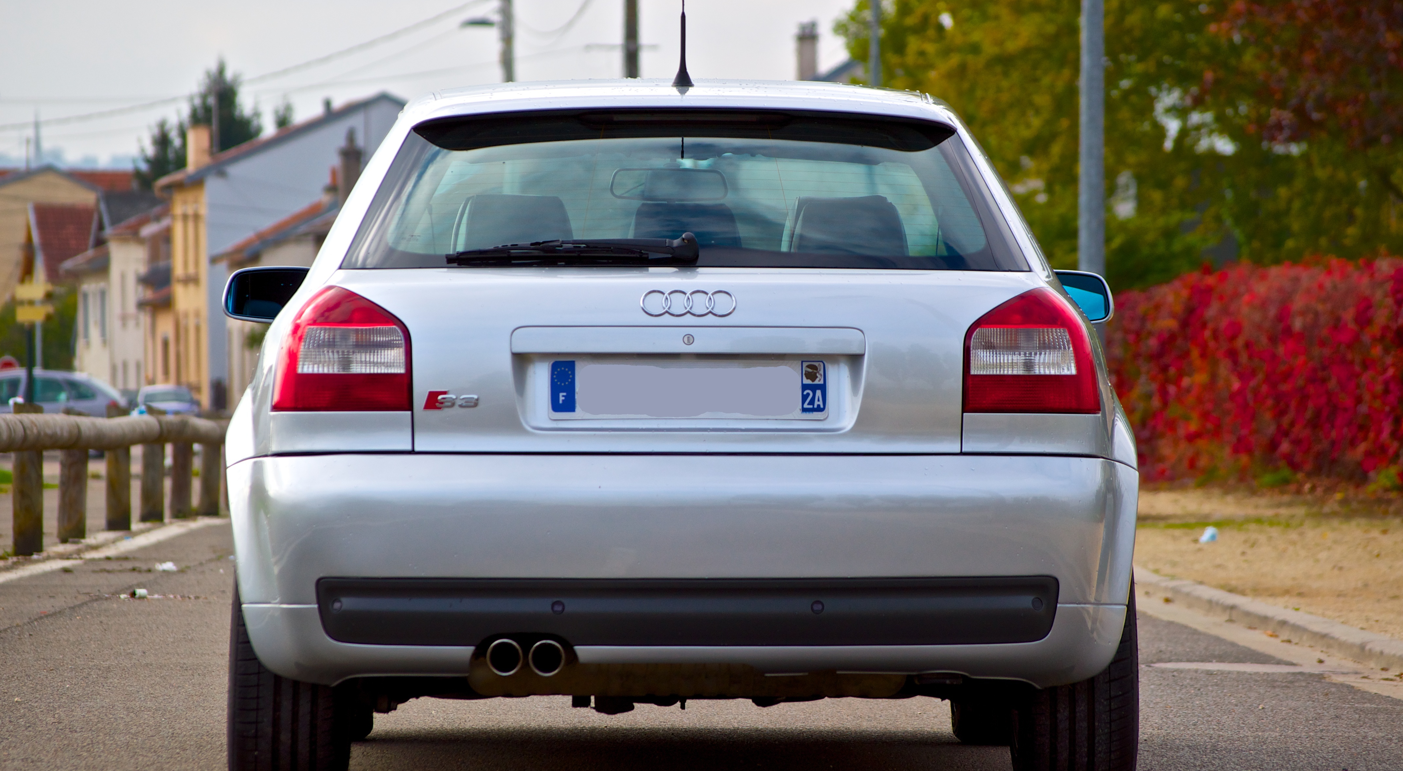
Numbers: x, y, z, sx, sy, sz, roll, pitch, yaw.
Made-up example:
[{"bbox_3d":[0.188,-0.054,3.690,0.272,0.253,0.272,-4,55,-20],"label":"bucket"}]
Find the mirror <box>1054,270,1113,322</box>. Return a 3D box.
[{"bbox_3d":[0.785,-0.193,17.020,0.220,0.125,0.130,0,0,-1],"label":"mirror"}]

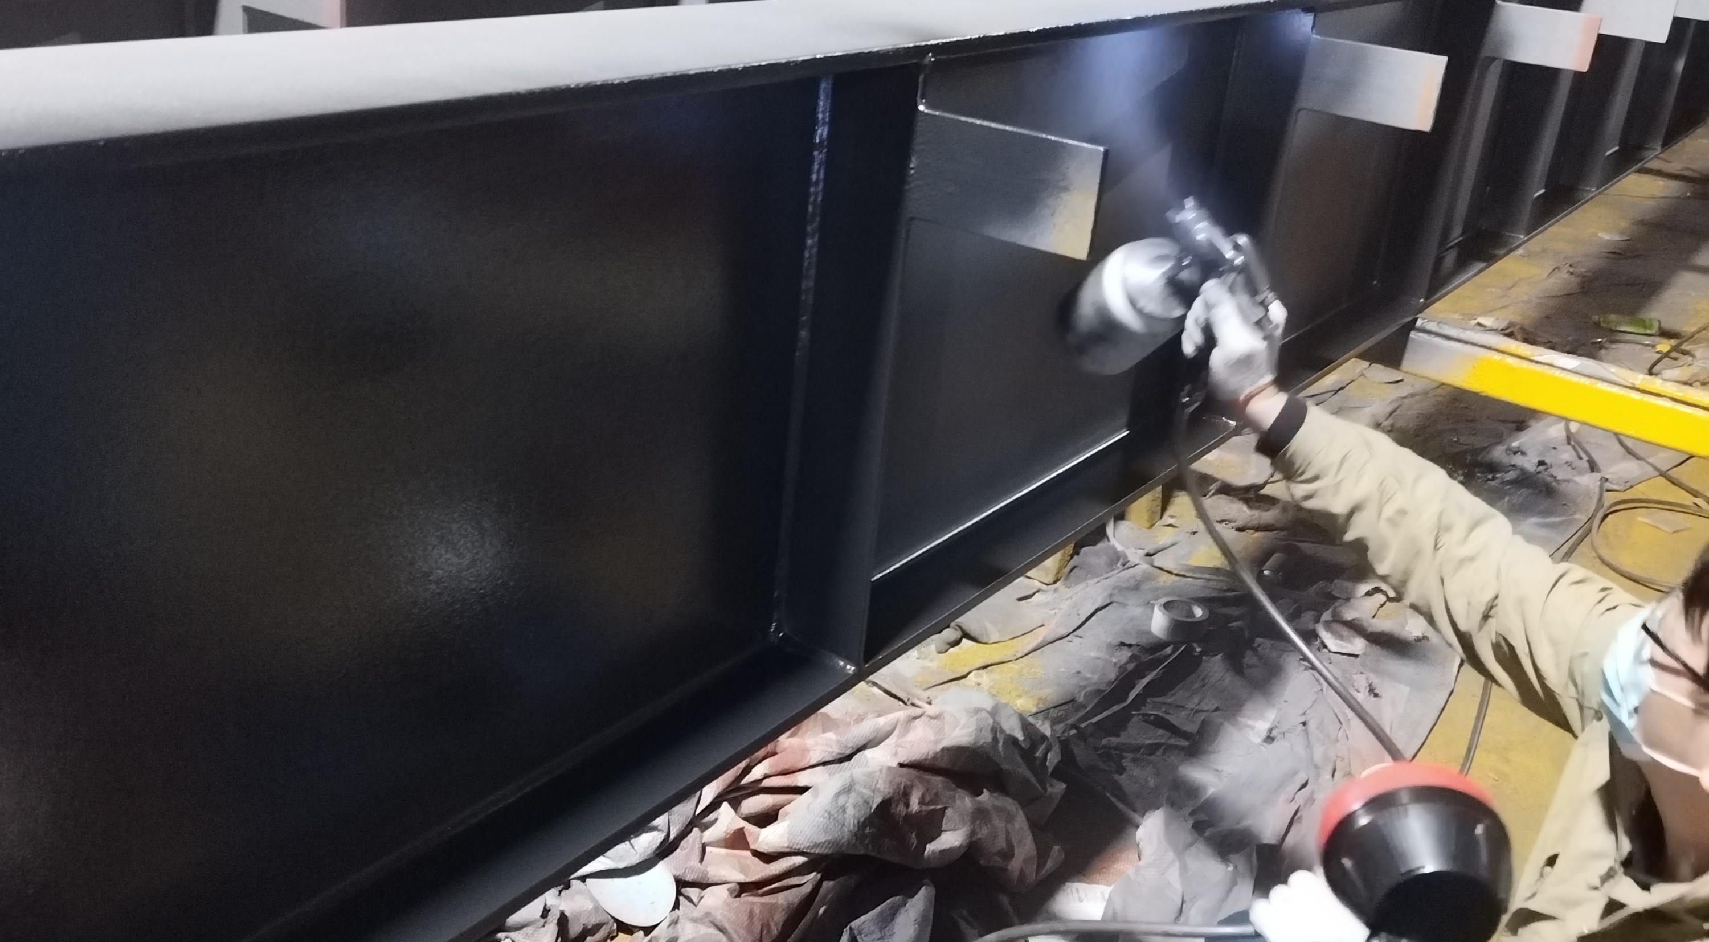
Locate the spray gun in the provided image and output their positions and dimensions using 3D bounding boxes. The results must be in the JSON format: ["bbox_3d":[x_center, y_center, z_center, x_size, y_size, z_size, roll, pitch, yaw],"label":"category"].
[{"bbox_3d":[0.386,-0.202,2.044,0.190,0.270,0.121,49,50,2],"label":"spray gun"}]

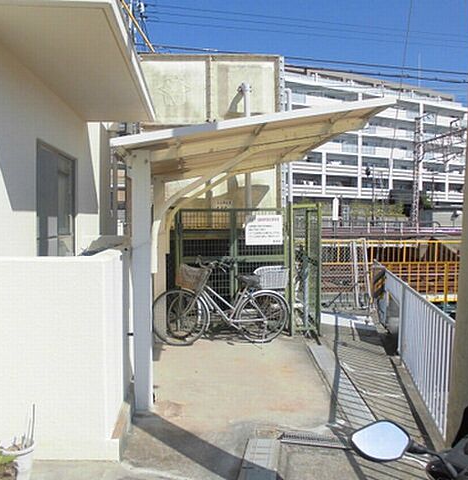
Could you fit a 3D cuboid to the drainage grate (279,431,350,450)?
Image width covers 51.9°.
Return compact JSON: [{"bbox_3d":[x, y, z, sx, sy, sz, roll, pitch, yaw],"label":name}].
[{"bbox_3d":[0.603,1.464,3.458,0.511,0.030,0.153,1,3,14],"label":"drainage grate"}]

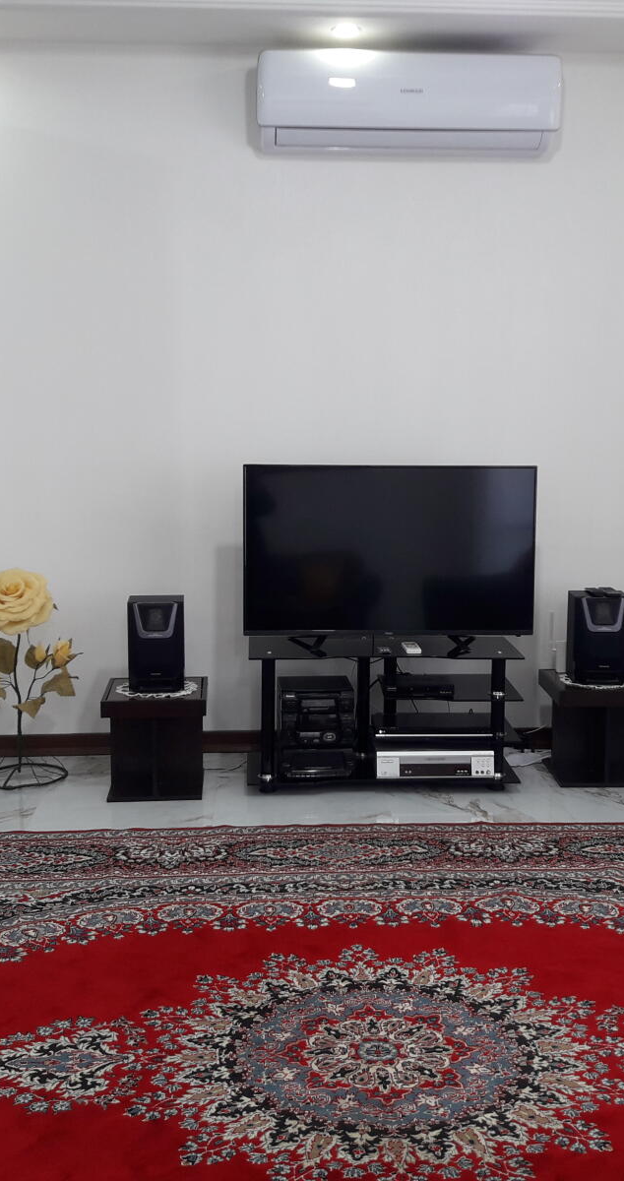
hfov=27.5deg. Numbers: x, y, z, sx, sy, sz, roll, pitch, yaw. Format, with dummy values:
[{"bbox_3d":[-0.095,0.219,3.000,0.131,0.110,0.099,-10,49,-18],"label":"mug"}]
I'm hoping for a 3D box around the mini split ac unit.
[{"bbox_3d":[0.346,-1.756,4.632,1.087,0.320,0.225,-1,9,-3],"label":"mini split ac unit"}]

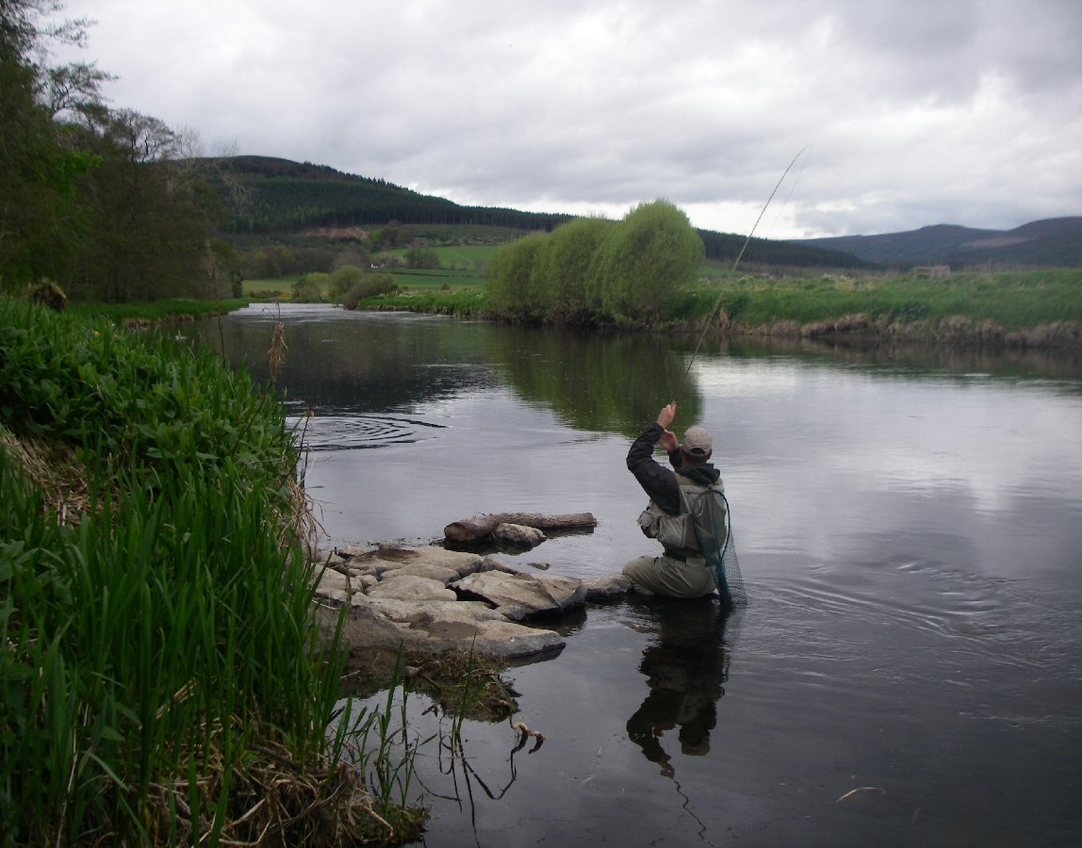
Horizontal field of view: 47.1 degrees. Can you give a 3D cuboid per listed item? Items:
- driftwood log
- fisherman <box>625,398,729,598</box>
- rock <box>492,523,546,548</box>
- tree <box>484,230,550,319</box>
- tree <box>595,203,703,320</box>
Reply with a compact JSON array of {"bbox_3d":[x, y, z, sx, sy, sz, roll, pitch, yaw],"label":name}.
[{"bbox_3d":[-0.125,0.708,8.721,1.140,0.170,0.240,-3,7,-25],"label":"driftwood log"},{"bbox_3d":[0.750,0.464,7.016,0.520,1.150,0.640,-5,8,-42],"label":"fisherman"},{"bbox_3d":[-0.145,0.744,8.473,0.360,0.130,0.250,0,6,0],"label":"rock"},{"bbox_3d":[-1.300,-9.385,78.450,4.600,5.600,4.600,0,6,0],"label":"tree"},{"bbox_3d":[5.600,-8.535,65.970,5.600,6.400,5.400,0,6,0],"label":"tree"}]

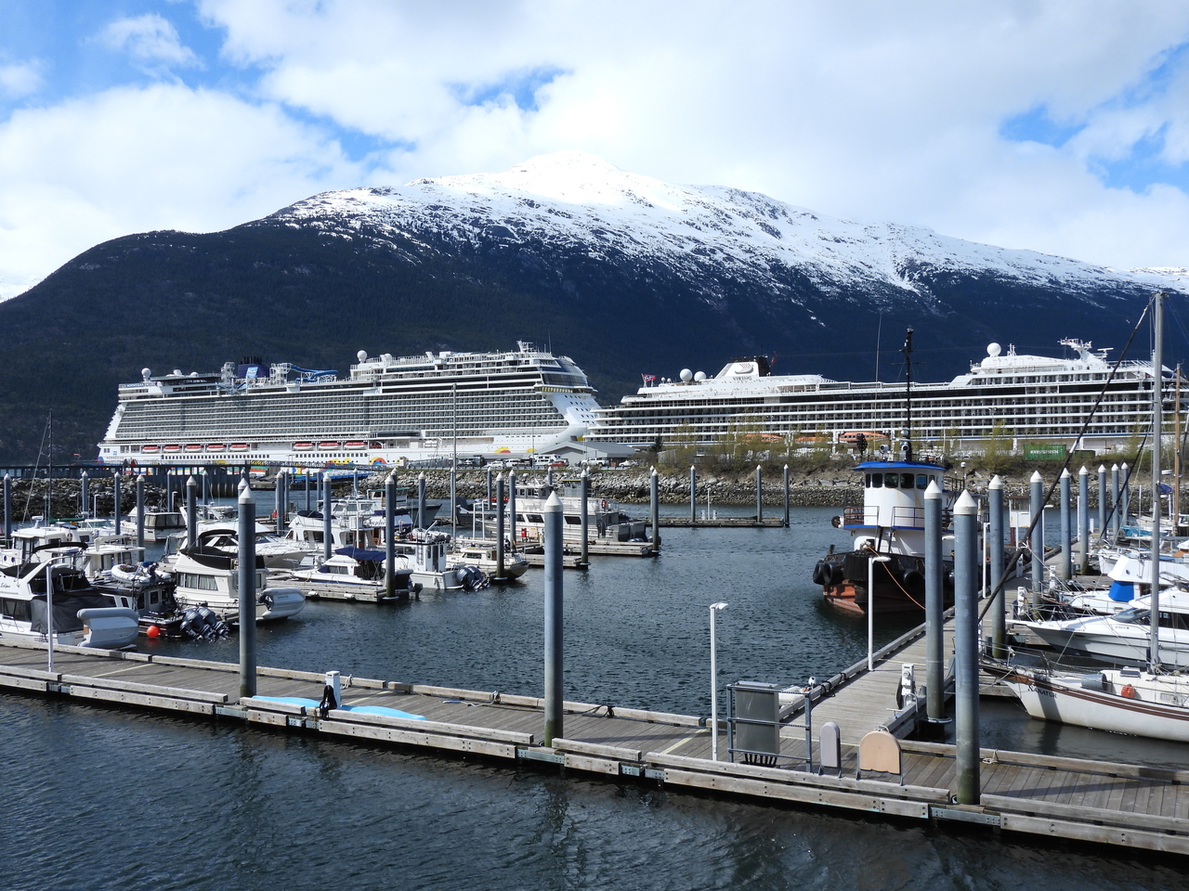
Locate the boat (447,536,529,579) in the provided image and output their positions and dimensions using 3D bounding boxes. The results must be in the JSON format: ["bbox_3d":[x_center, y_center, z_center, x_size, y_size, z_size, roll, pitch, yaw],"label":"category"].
[{"bbox_3d":[-7.530,7.314,72.510,7.000,2.200,2.400,-1,-1,28],"label":"boat"}]

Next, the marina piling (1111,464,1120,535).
[{"bbox_3d":[33.624,3.771,72.959,0.420,5.300,0.420,-1,-1,29],"label":"marina piling"}]

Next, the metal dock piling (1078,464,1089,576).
[{"bbox_3d":[24.025,3.687,55.458,0.420,5.400,0.420,-1,-1,29],"label":"metal dock piling"}]

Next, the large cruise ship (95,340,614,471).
[{"bbox_3d":[-121.671,-14.982,566.543,333.000,61.000,41.400,-1,-1,29],"label":"large cruise ship"}]

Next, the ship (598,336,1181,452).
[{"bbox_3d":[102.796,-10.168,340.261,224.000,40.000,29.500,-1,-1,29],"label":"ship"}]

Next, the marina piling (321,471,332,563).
[{"bbox_3d":[-14.562,4.108,61.959,0.420,5.300,0.420,-1,-1,29],"label":"marina piling"}]

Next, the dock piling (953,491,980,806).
[{"bbox_3d":[7.290,4.077,22.250,0.442,6.400,0.442,-1,-1,28],"label":"dock piling"}]

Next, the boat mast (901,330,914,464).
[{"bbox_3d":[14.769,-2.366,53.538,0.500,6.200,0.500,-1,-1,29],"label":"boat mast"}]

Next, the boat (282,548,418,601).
[{"bbox_3d":[-11.448,6.028,54.332,7.600,2.500,2.500,-1,-1,29],"label":"boat"}]

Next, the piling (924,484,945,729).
[{"bbox_3d":[8.844,4.110,29.578,0.442,6.400,0.442,-1,-1,28],"label":"piling"}]

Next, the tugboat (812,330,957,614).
[{"bbox_3d":[17.419,0.953,62.465,7.500,14.100,20.500,-1,-1,28],"label":"tugboat"}]

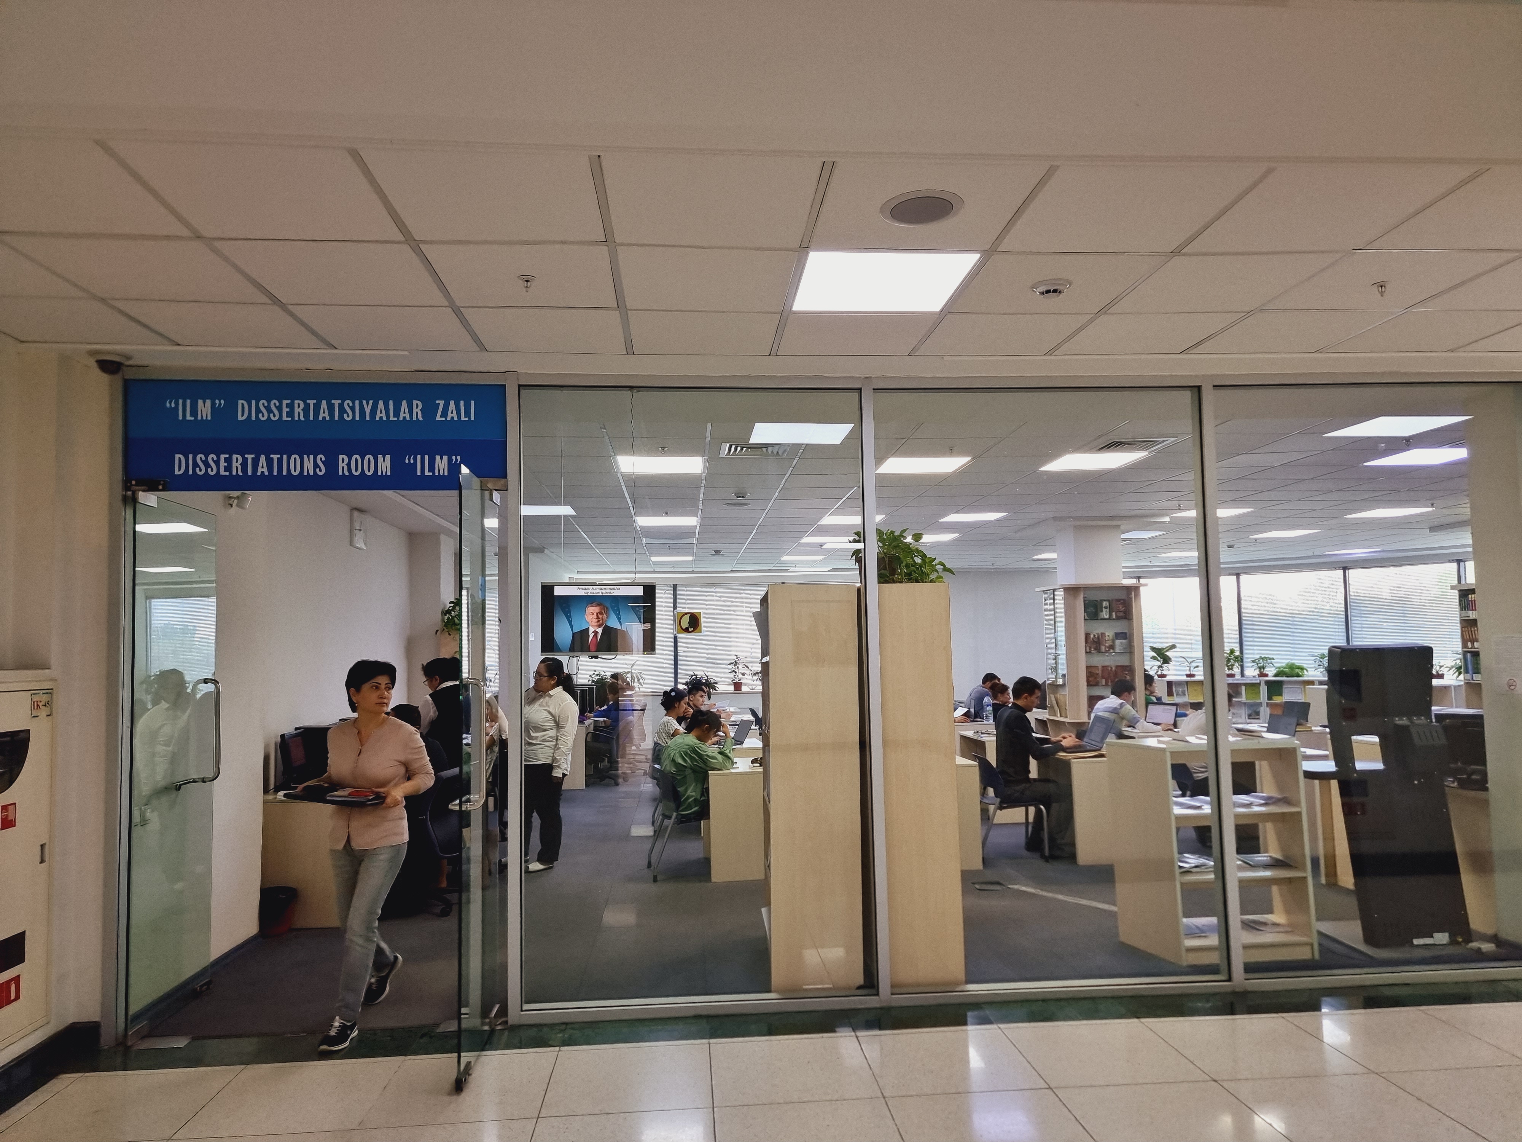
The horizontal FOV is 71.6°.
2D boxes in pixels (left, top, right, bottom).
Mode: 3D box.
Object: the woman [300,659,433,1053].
[{"bbox_3d":[-1.746,1.186,4.690,0.500,1.570,0.680,-2,-4,9],"label":"woman"}]

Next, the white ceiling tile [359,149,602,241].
[{"bbox_3d":[-0.751,-1.055,2.963,0.588,0.025,0.560,-1,-4,-4],"label":"white ceiling tile"}]

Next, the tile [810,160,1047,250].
[{"bbox_3d":[0.458,-1.052,3.036,0.590,0.020,0.590,-1,-5,-4],"label":"tile"}]

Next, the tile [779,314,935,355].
[{"bbox_3d":[0.375,-0.952,4.229,0.580,0.015,0.580,-1,-4,-4],"label":"tile"}]

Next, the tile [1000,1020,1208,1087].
[{"bbox_3d":[1.311,1.866,4.092,0.600,0.015,0.600,-1,-5,-4],"label":"tile"}]

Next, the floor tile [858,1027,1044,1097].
[{"bbox_3d":[0.711,1.874,4.031,0.595,0.015,0.600,-1,-4,-5],"label":"floor tile"}]

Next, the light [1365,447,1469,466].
[{"bbox_3d":[4.666,-0.800,7.437,0.590,0.030,0.590,-1,-4,-4],"label":"light"}]

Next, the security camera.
[{"bbox_3d":[-2.693,-0.856,4.378,0.140,0.085,0.140,-1,-5,-4],"label":"security camera"}]

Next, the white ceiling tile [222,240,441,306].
[{"bbox_3d":[-1.376,-0.977,3.464,0.595,0.020,0.600,-1,-4,-5],"label":"white ceiling tile"}]

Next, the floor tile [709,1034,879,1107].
[{"bbox_3d":[0.115,1.882,3.983,0.595,0.015,0.600,-1,-4,-5],"label":"floor tile"}]

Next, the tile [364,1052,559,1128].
[{"bbox_3d":[-1.081,1.897,3.881,0.595,0.015,0.600,-1,-4,-5],"label":"tile"}]

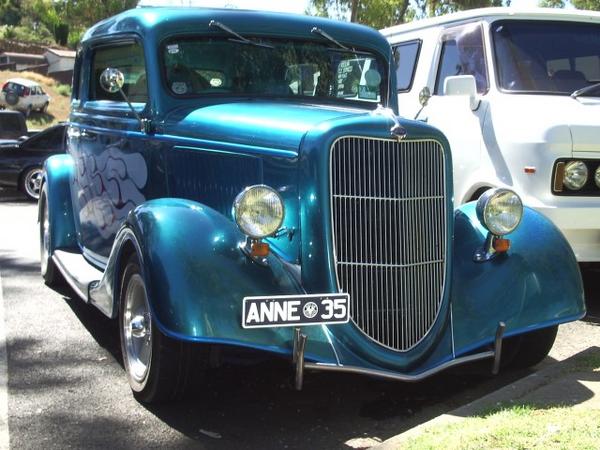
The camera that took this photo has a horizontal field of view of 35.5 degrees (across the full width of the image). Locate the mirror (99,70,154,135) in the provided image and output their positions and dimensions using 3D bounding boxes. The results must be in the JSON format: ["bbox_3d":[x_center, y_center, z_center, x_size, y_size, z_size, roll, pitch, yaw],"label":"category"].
[{"bbox_3d":[-0.758,-0.544,4.061,0.235,0.286,0.102,-1,5,-22],"label":"mirror"}]

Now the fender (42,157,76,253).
[{"bbox_3d":[-1.555,-0.162,6.089,0.316,0.632,1.173,-1,5,-22],"label":"fender"}]

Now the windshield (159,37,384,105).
[{"bbox_3d":[-0.091,-0.708,4.378,1.122,0.286,0.133,-1,5,-22],"label":"windshield"}]

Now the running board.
[{"bbox_3d":[-1.064,0.242,4.724,0.235,0.082,1.581,-1,5,-22],"label":"running board"}]

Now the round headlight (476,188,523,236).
[{"bbox_3d":[0.752,-0.058,3.624,0.192,0.192,0.148,-1,5,-22],"label":"round headlight"}]

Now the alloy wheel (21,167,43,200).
[{"bbox_3d":[-3.807,-0.589,13.600,0.440,0.440,0.200,2,5,12],"label":"alloy wheel"}]

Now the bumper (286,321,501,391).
[{"bbox_3d":[0.375,0.463,3.258,0.816,0.204,0.143,-1,5,-22],"label":"bumper"}]

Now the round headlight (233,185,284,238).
[{"bbox_3d":[-0.159,-0.049,3.255,0.192,0.192,0.148,-1,5,-22],"label":"round headlight"}]

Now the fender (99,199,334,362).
[{"bbox_3d":[-0.368,0.143,3.589,0.673,0.546,1.163,-1,5,-22],"label":"fender"}]

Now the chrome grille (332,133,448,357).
[{"bbox_3d":[0.341,0.067,3.333,0.479,0.755,0.173,-1,5,-22],"label":"chrome grille"}]

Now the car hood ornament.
[{"bbox_3d":[0.314,-0.366,3.389,0.071,0.138,0.219,-1,5,-22],"label":"car hood ornament"}]

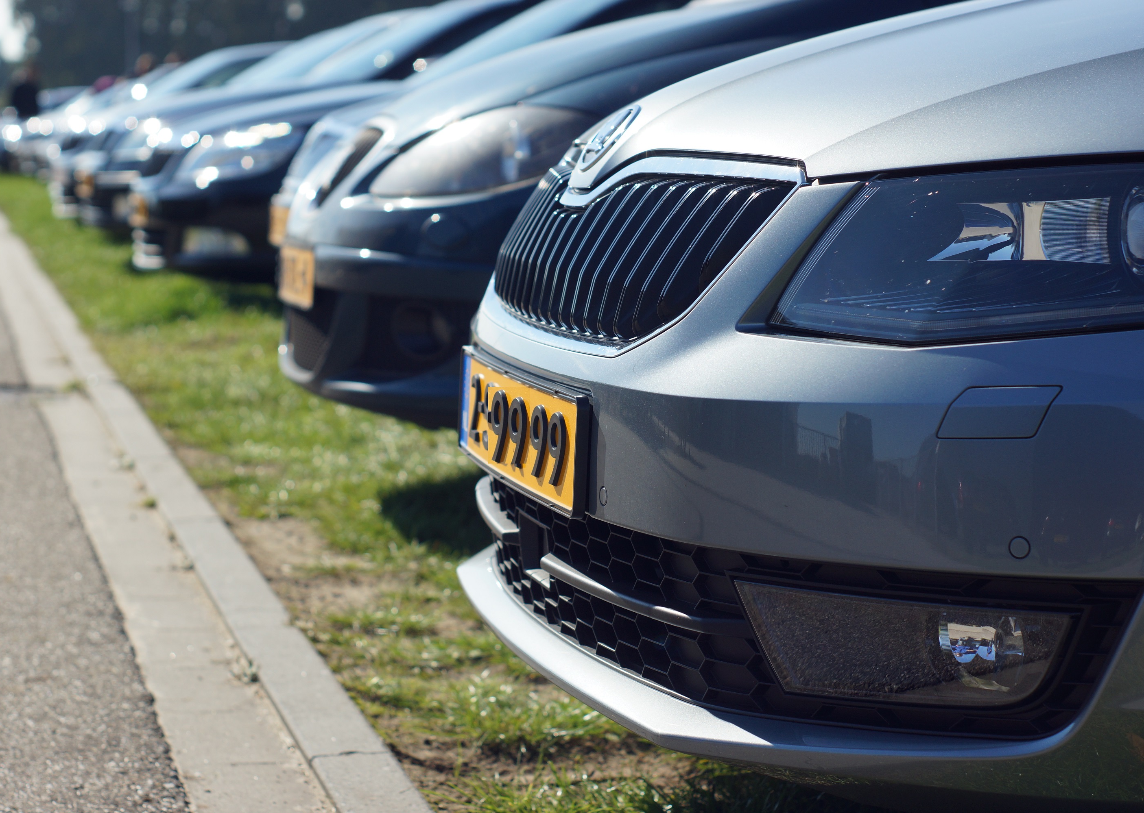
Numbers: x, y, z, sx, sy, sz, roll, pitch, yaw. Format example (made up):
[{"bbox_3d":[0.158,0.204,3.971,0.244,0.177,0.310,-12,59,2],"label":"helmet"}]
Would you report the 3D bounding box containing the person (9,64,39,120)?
[{"bbox_3d":[-10.557,-5.727,49.000,0.520,1.720,0.360,-2,7,-14],"label":"person"}]

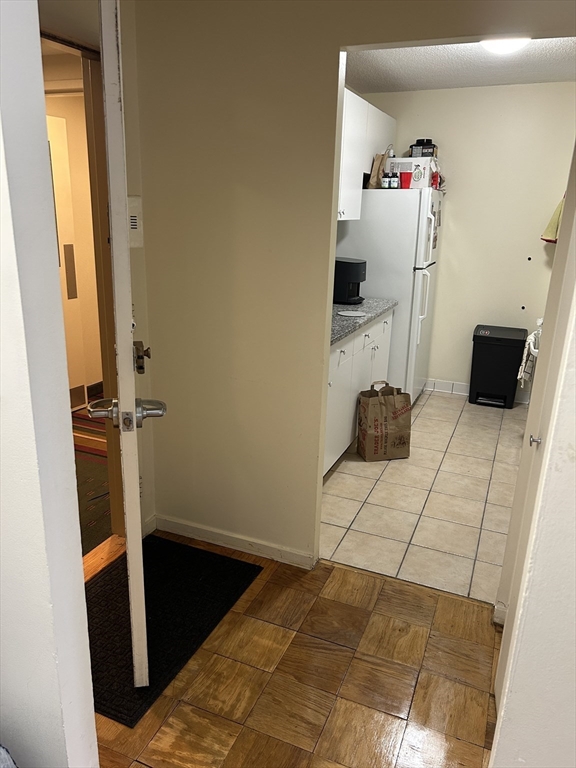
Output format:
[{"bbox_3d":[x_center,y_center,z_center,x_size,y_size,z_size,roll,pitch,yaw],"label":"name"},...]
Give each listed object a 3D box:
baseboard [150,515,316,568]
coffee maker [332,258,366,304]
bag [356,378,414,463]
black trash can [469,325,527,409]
[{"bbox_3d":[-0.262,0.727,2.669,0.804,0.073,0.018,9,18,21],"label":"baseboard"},{"bbox_3d":[0.384,-0.700,3.942,0.292,0.298,0.213,9,18,21],"label":"coffee maker"},{"bbox_3d":[0.621,0.233,3.701,0.300,0.478,0.168,-2,17,-14],"label":"bag"},{"bbox_3d":[1.725,-0.138,4.780,0.390,0.637,0.222,9,18,21],"label":"black trash can"}]

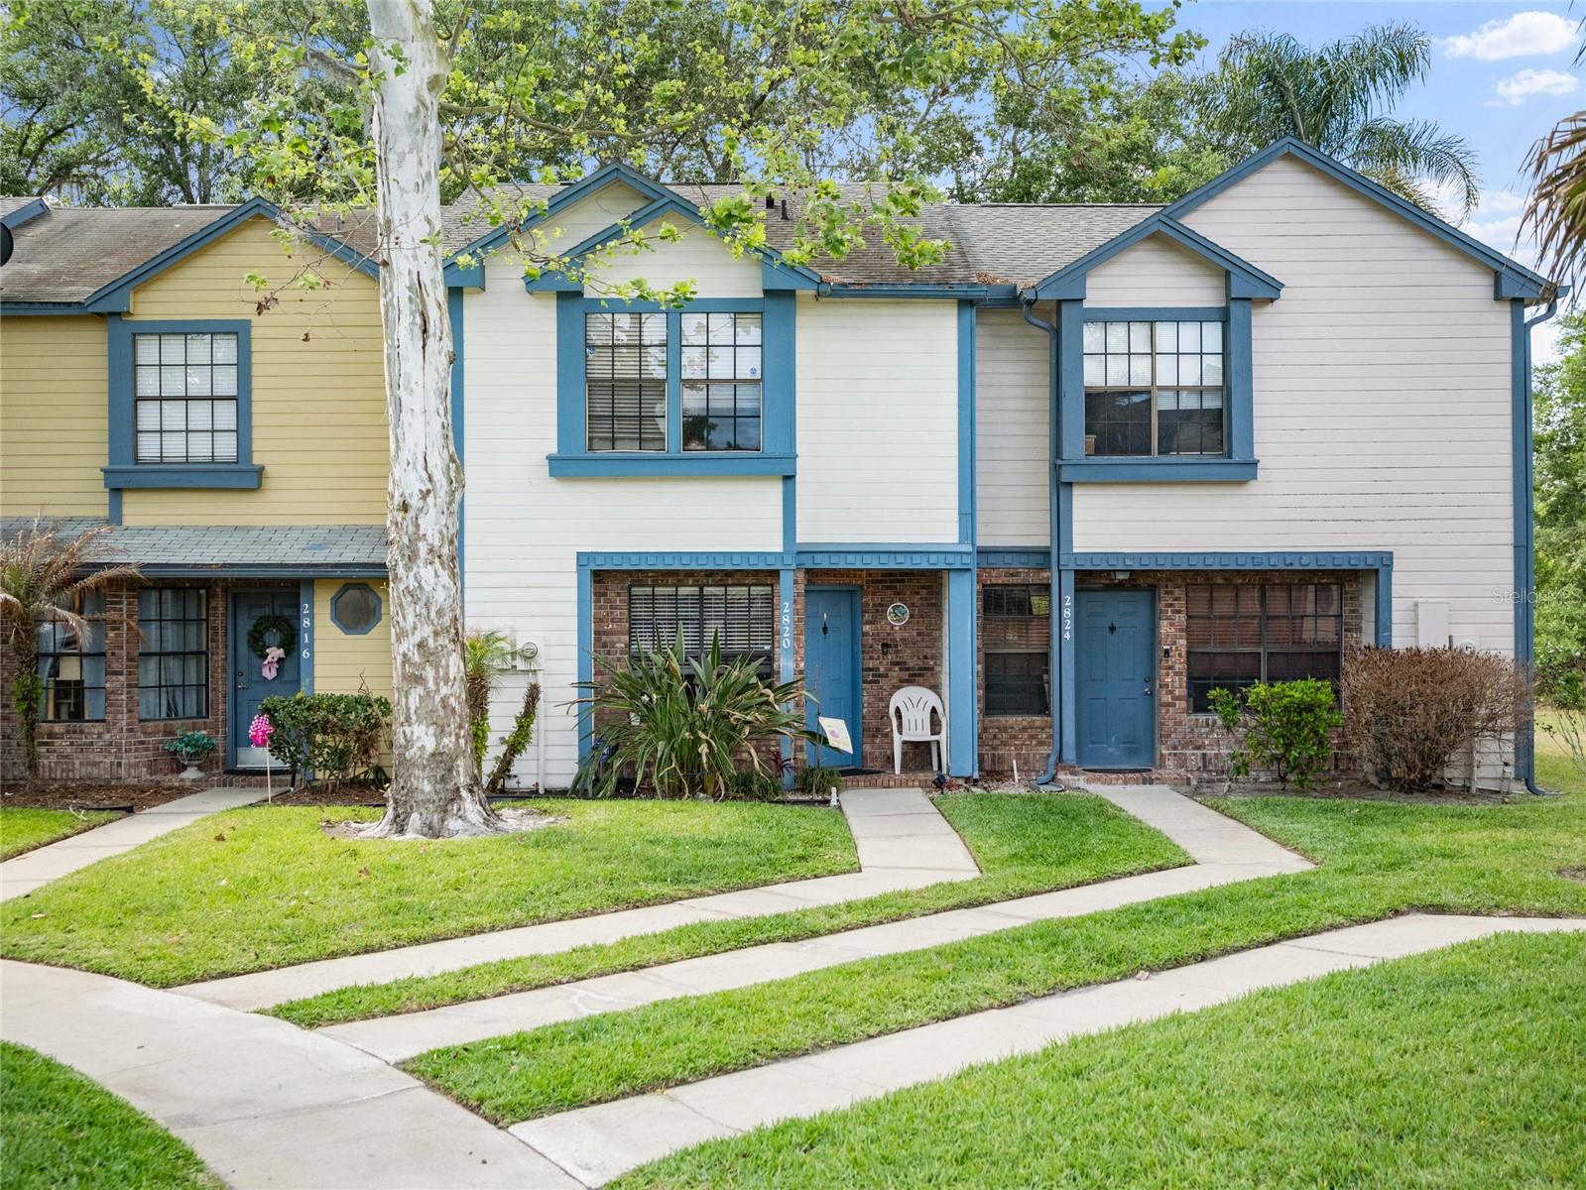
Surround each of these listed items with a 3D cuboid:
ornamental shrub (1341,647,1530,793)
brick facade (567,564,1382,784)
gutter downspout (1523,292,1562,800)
[{"bbox_3d":[6.800,1.320,20.350,2.000,1.550,1.400,0,-1,0],"label":"ornamental shrub"},{"bbox_3d":[2.120,0.910,21.550,8.750,2.470,1.300,0,-1,0],"label":"brick facade"},{"bbox_3d":[8.240,-0.550,21.200,0.420,5.530,0.110,0,-1,0],"label":"gutter downspout"}]

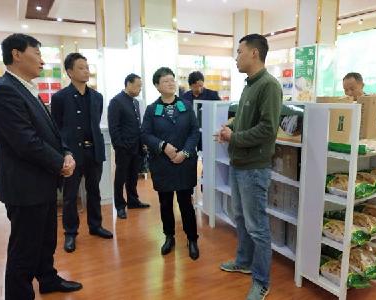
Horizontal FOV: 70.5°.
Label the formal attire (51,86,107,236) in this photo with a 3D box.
[{"bbox_3d":[-0.965,0.130,2.458,0.500,1.380,0.330,-7,10,-42],"label":"formal attire"}]

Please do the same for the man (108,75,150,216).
[{"bbox_3d":[-0.705,-0.067,3.269,0.400,1.680,0.480,4,8,28],"label":"man"}]

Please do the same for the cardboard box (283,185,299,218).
[{"bbox_3d":[0.861,0.357,2.022,0.180,0.245,0.165,-4,8,-27],"label":"cardboard box"}]

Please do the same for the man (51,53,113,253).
[{"bbox_3d":[-0.955,0.016,2.443,0.520,1.730,0.400,-7,10,-42],"label":"man"}]

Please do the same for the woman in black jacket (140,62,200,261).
[{"bbox_3d":[-0.155,0.105,2.303,0.490,1.590,0.360,-1,8,-9],"label":"woman in black jacket"}]

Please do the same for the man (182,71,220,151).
[{"bbox_3d":[0.170,-0.082,3.267,0.500,1.710,0.380,-2,8,-15],"label":"man"}]

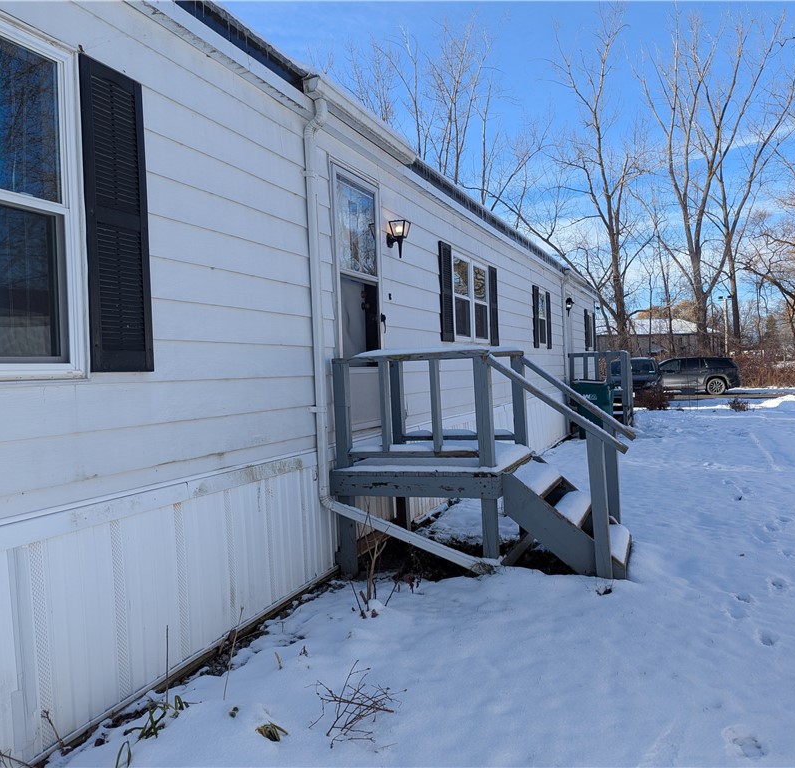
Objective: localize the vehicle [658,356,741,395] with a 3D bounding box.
[{"bbox_3d":[13.661,-0.313,33.900,5.050,1.760,1.980,-2,0,22],"label":"vehicle"}]

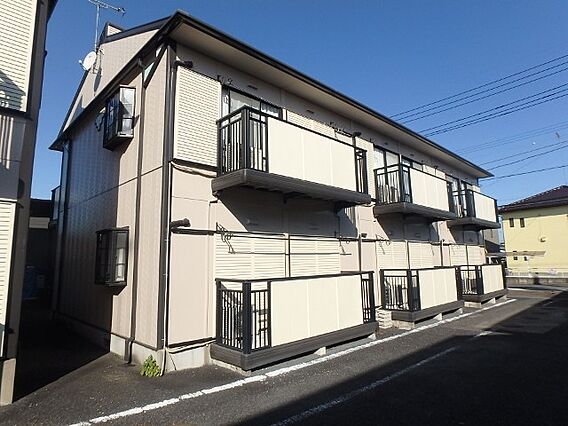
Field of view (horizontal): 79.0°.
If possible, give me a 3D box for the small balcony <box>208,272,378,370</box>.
[{"bbox_3d":[0.434,1.877,6.758,3.667,1.289,0.905,7,-11,-44],"label":"small balcony"}]

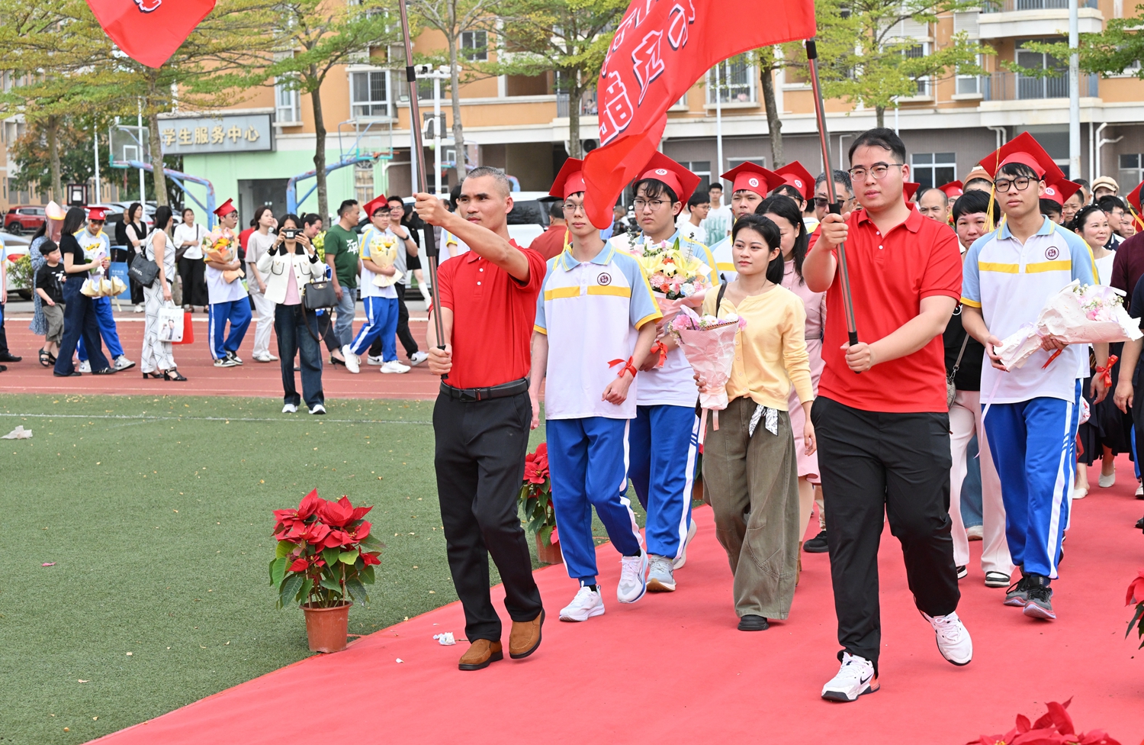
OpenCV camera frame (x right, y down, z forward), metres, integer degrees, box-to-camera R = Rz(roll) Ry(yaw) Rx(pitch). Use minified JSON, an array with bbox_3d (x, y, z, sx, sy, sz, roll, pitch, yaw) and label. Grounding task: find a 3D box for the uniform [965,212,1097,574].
[{"bbox_3d":[1.725,0.091,8.375,0.500,1.370,0.370,0,5,13],"label":"uniform"}]

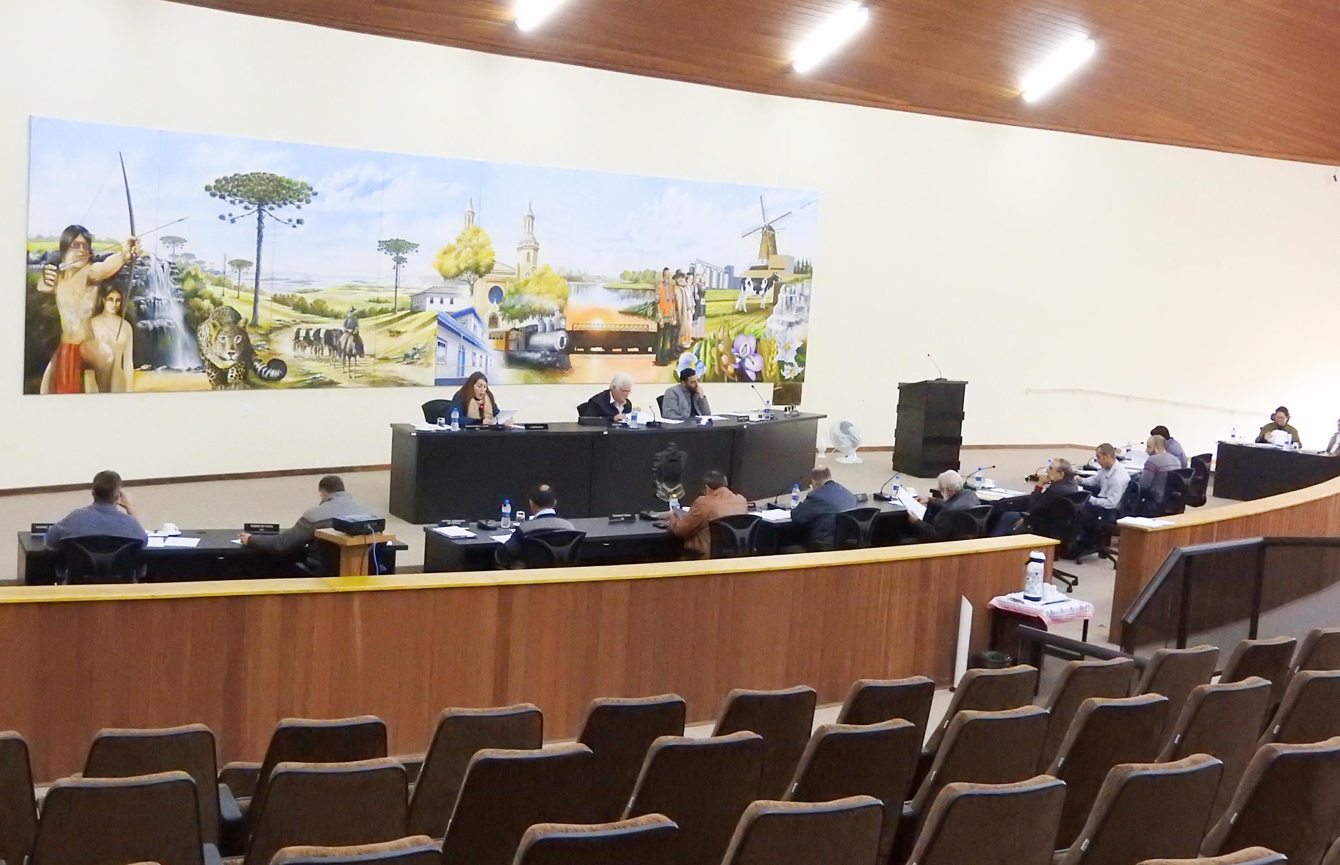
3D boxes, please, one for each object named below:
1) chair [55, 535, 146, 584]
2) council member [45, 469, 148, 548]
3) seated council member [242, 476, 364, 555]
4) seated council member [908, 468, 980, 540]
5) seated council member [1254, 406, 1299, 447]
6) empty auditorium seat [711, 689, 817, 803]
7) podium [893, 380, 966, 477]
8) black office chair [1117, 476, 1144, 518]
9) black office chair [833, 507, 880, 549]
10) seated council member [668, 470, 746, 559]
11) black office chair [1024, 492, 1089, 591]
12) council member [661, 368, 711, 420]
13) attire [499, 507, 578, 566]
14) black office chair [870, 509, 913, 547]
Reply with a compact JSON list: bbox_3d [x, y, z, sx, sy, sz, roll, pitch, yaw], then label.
[{"bbox_3d":[-3.686,1.054,11.224,0.600,0.900,0.600,1,6,-20],"label":"chair"},{"bbox_3d":[-3.331,0.813,10.165,0.620,1.250,0.750,1,6,-19],"label":"council member"},{"bbox_3d":[-2.388,0.909,11.637,0.650,1.260,0.850,-1,8,-38],"label":"seated council member"},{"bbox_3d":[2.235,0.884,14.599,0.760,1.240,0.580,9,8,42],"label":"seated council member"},{"bbox_3d":[7.735,0.243,22.201,0.580,1.150,0.700,5,6,18],"label":"seated council member"},{"bbox_3d":[0.234,1.403,6.935,0.560,0.930,0.620,0,7,-29],"label":"empty auditorium seat"},{"bbox_3d":[3.394,-0.068,22.717,0.740,1.210,0.600,-1,7,-35],"label":"podium"},{"bbox_3d":[4.393,0.864,17.495,0.620,0.930,0.620,8,7,33],"label":"black office chair"},{"bbox_3d":[1.300,1.040,14.040,0.620,0.930,0.620,-1,8,-38],"label":"black office chair"},{"bbox_3d":[0.276,0.850,13.743,0.560,1.250,0.760,-1,8,-38],"label":"seated council member"},{"bbox_3d":[3.536,0.944,16.252,0.620,0.930,0.620,-2,9,-45],"label":"black office chair"},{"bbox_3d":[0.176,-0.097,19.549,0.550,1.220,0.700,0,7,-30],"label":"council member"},{"bbox_3d":[-0.869,0.766,11.452,0.540,0.620,0.500,2,6,-11],"label":"attire"},{"bbox_3d":[1.748,1.054,14.182,0.620,0.930,0.620,-1,8,-39],"label":"black office chair"}]

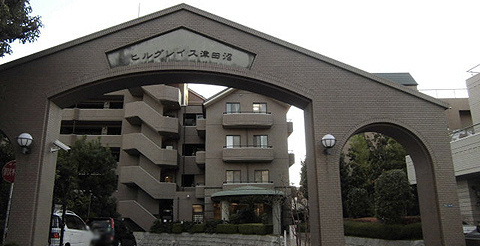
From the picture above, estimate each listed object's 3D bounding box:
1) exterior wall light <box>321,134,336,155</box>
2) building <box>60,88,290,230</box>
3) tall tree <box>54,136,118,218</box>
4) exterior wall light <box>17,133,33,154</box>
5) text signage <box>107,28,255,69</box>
[{"bbox_3d":[2.029,0.492,8.217,0.330,0.470,0.390,0,-13,-2],"label":"exterior wall light"},{"bbox_3d":[-8.392,2.516,37.250,24.500,16.400,16.000,0,-13,-1],"label":"building"},{"bbox_3d":[-8.025,3.651,18.657,3.500,6.010,3.500,0,-13,0],"label":"tall tree"},{"bbox_3d":[-4.739,0.454,7.984,0.330,0.460,0.390,0,-13,-2],"label":"exterior wall light"},{"bbox_3d":[-1.434,-1.839,8.874,3.620,1.130,0.090,0,-13,-2],"label":"text signage"}]

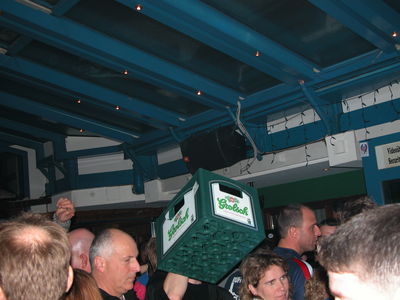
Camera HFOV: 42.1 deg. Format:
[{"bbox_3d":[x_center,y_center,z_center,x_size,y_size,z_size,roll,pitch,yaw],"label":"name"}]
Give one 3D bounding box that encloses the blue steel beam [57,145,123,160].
[{"bbox_3d":[-1.488,0.034,7.000,0.930,0.095,0.100,-7,-10,10],"label":"blue steel beam"}]

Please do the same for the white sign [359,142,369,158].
[{"bbox_3d":[1.367,0.002,4.350,0.010,0.120,0.080,3,-13,-41],"label":"white sign"}]

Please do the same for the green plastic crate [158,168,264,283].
[{"bbox_3d":[0.037,0.348,2.315,0.300,0.265,0.400,20,-50,-23],"label":"green plastic crate"}]

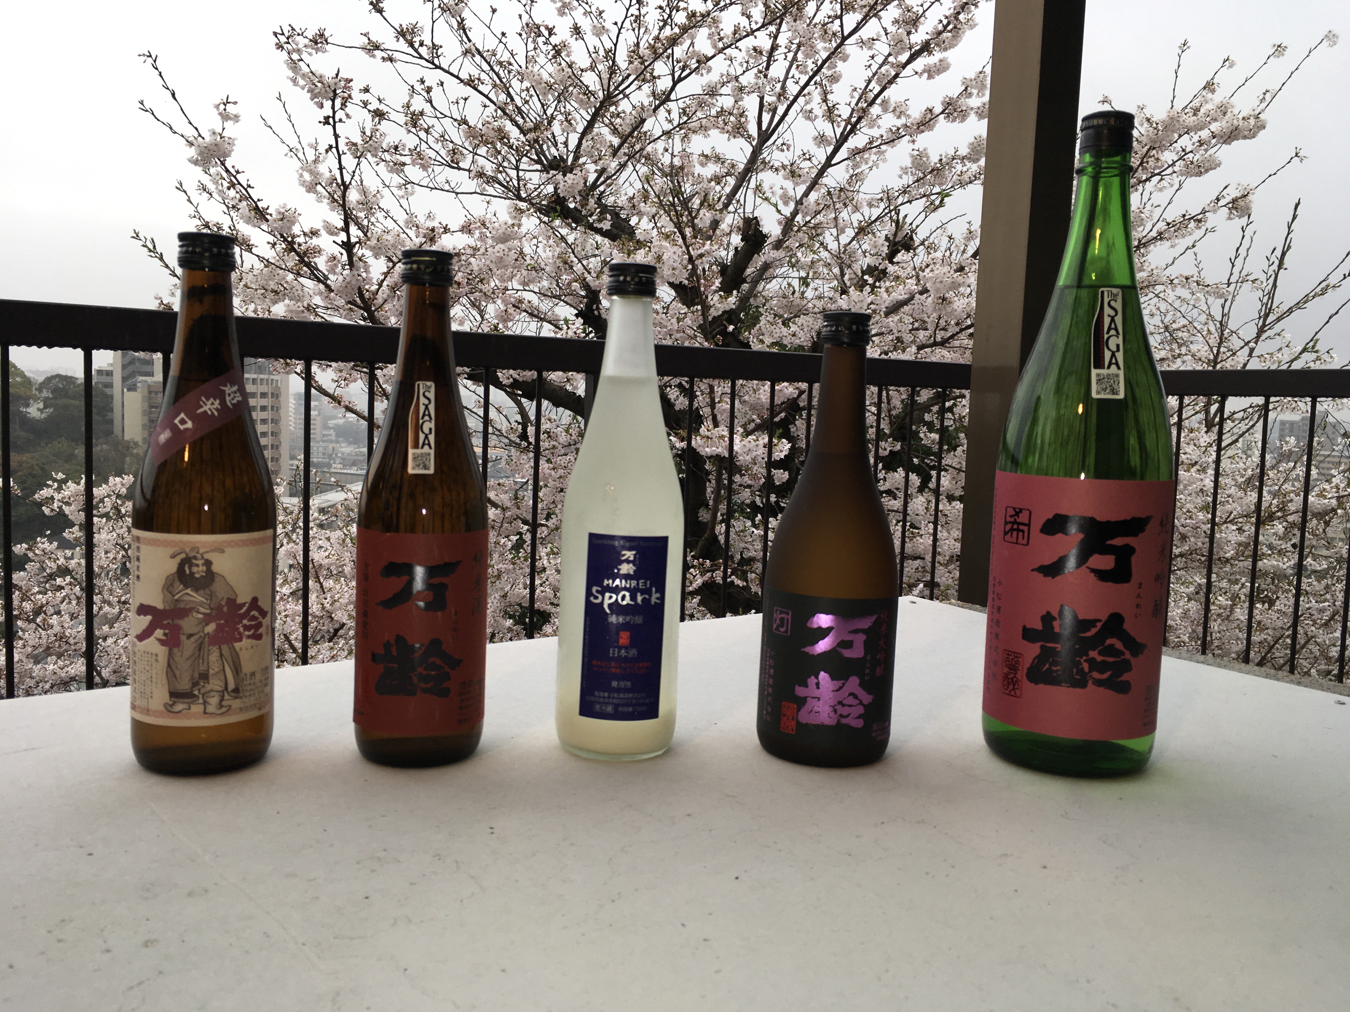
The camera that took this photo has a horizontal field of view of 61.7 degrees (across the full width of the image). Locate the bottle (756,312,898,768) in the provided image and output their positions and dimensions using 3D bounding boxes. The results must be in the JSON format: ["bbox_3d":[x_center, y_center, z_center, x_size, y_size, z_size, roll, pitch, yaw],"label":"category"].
[{"bbox_3d":[0.100,0.019,0.712,0.084,0.276,0.084,2,5,0],"label":"bottle"}]

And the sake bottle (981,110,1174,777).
[{"bbox_3d":[0.260,-0.039,0.715,0.106,0.404,0.106,3,5,14],"label":"sake bottle"}]

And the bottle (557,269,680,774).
[{"bbox_3d":[-0.032,0.002,0.704,0.077,0.300,0.077,2,5,-4],"label":"bottle"}]

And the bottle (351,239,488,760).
[{"bbox_3d":[-0.150,0.000,0.675,0.077,0.299,0.077,1,5,-14],"label":"bottle"}]

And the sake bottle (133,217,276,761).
[{"bbox_3d":[-0.268,-0.002,0.647,0.077,0.300,0.077,1,5,-20],"label":"sake bottle"}]

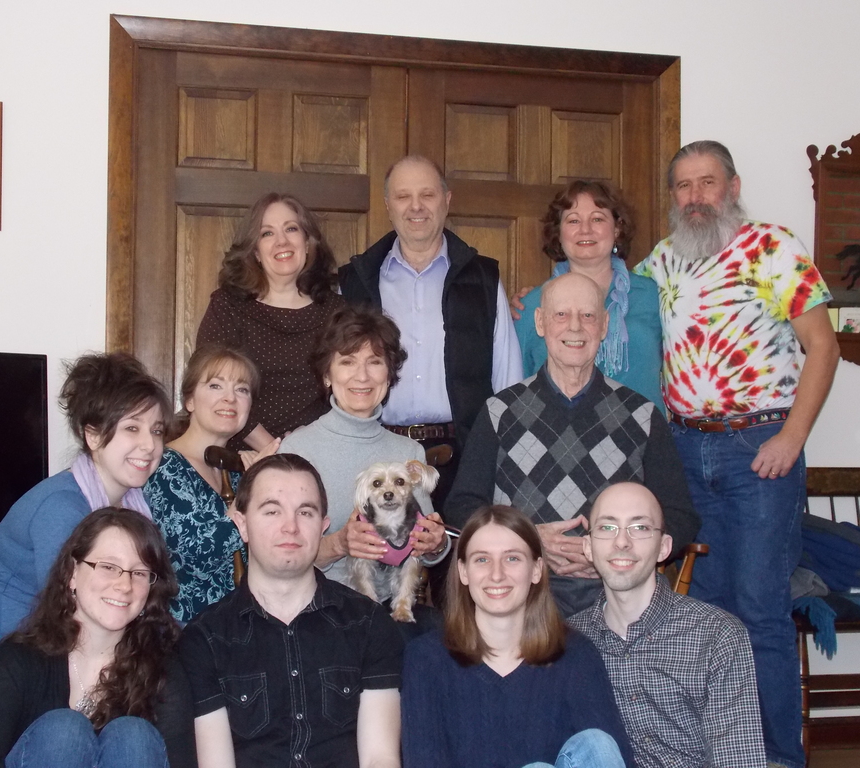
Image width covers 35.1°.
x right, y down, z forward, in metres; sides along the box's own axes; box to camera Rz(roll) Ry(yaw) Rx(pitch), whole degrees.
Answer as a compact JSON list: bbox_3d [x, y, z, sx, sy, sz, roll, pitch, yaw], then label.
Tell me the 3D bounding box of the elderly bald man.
[{"bbox_3d":[0.311,0.397,3.069,0.570,1.327,0.660,0,-2,0],"label":"elderly bald man"}]

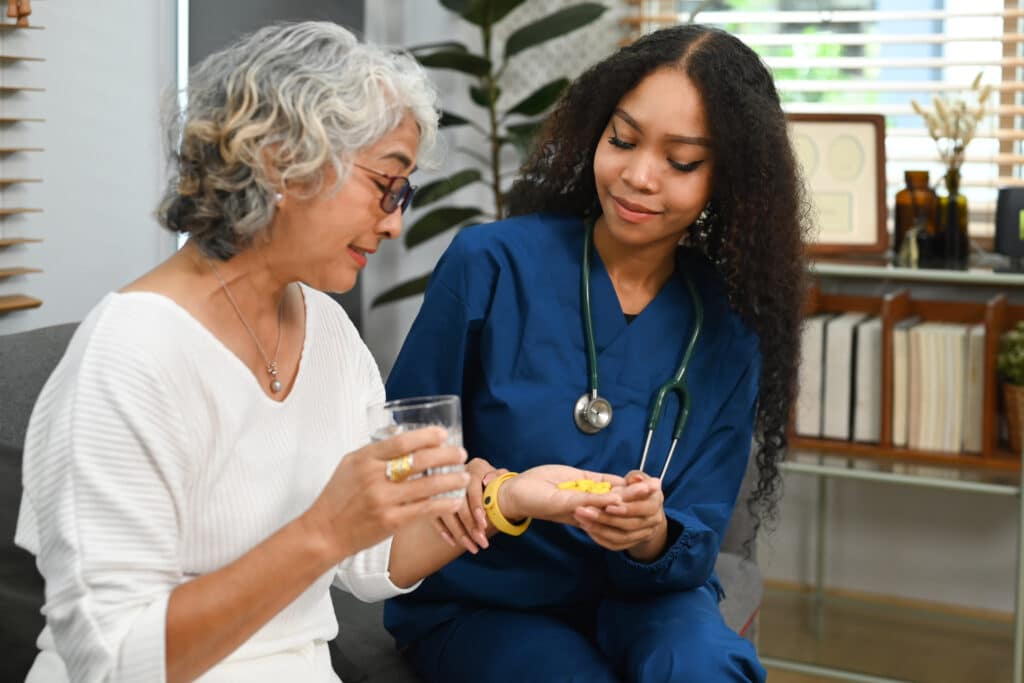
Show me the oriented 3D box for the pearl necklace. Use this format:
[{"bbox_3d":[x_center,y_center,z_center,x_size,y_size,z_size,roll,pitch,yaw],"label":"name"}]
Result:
[{"bbox_3d":[-0.240,-0.017,1.280,0.090,0.140,0.120,4,8,25],"label":"pearl necklace"}]

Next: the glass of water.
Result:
[{"bbox_3d":[-0.082,0.093,1.220,0.080,0.087,0.080,-4,7,0],"label":"glass of water"}]

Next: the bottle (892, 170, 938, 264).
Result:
[{"bbox_3d":[0.836,-0.255,2.950,0.083,0.195,0.083,4,8,25],"label":"bottle"}]

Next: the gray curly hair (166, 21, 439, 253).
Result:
[{"bbox_3d":[-0.197,-0.182,1.310,0.250,0.230,0.200,17,10,12],"label":"gray curly hair"}]

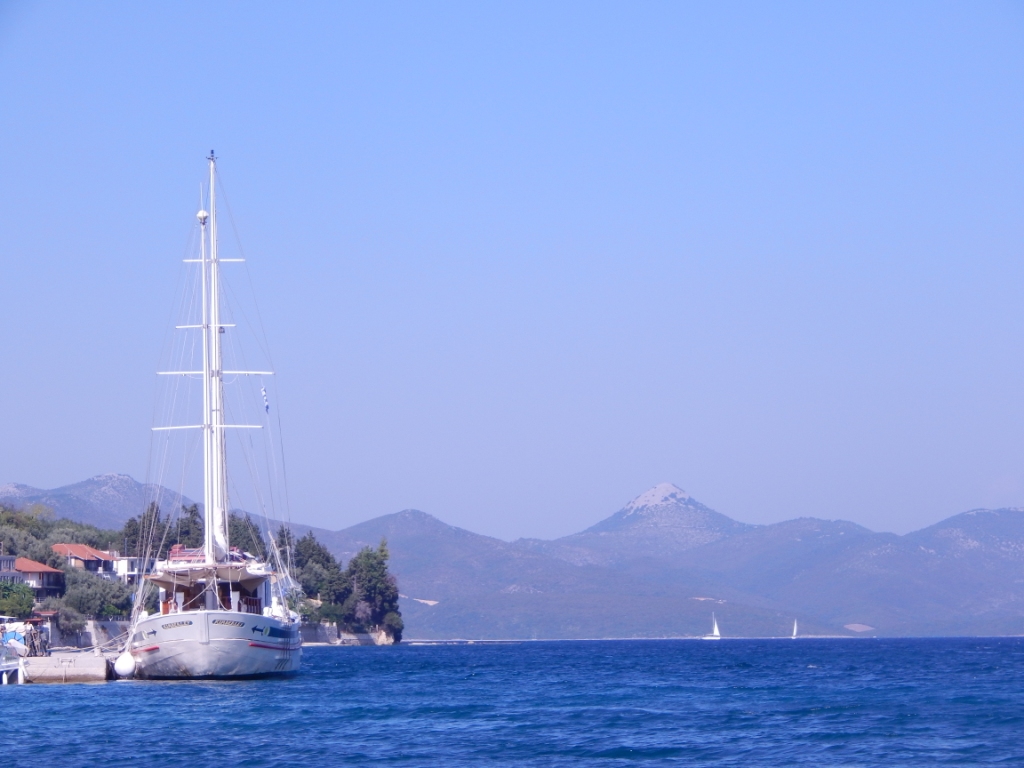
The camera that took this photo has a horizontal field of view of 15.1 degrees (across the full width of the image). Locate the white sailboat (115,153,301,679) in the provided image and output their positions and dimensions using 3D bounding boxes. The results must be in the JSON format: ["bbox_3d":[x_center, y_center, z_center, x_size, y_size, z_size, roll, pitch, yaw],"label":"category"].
[{"bbox_3d":[-12.191,1.093,159.424,6.800,21.800,25.500,0,-4,-2],"label":"white sailboat"}]

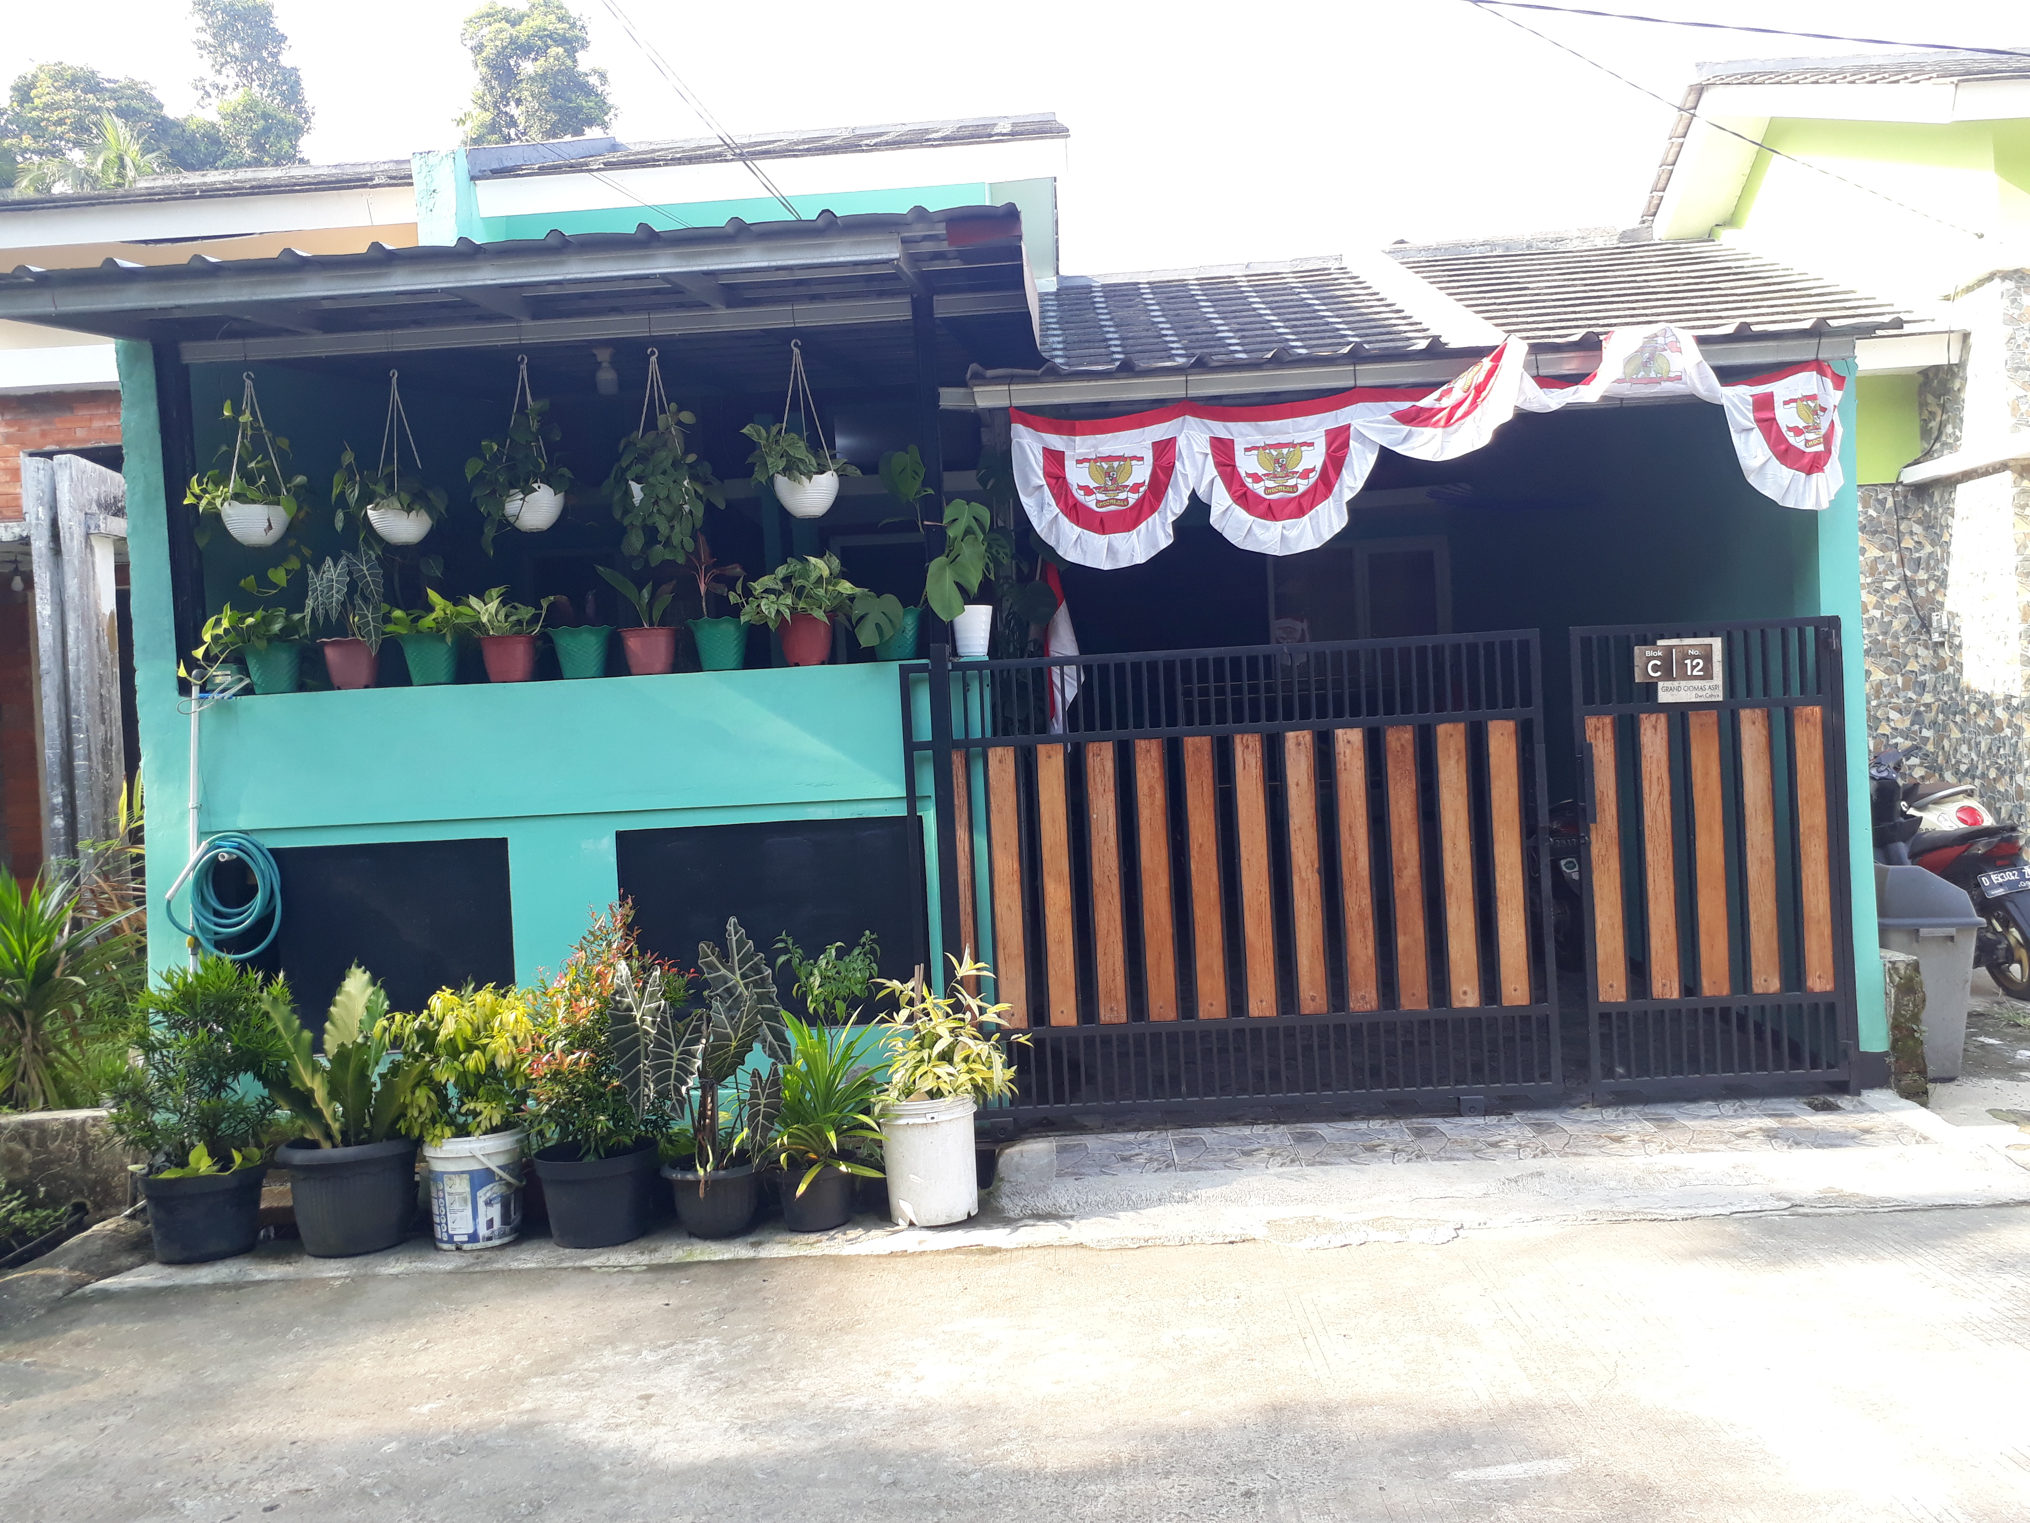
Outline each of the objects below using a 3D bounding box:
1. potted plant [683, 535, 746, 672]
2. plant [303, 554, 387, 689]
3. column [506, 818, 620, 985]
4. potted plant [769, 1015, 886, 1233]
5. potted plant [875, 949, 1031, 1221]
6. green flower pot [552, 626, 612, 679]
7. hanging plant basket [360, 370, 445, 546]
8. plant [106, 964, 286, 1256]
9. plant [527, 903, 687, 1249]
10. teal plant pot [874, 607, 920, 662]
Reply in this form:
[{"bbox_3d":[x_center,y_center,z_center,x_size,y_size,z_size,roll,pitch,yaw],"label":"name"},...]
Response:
[{"bbox_3d":[-1.052,-0.549,5.540,0.216,0.472,0.220,-3,0,2],"label":"potted plant"},{"bbox_3d":[-2.369,-0.498,5.592,0.274,0.482,0.270,-3,0,2],"label":"plant"},{"bbox_3d":[-1.573,0.590,5.654,0.390,0.753,0.150,-3,0,3],"label":"column"},{"bbox_3d":[-0.593,1.126,4.982,0.332,0.637,0.360,-3,0,3],"label":"potted plant"},{"bbox_3d":[-0.206,1.018,4.964,0.461,0.798,0.440,-3,0,3],"label":"potted plant"},{"bbox_3d":[-1.523,-0.382,5.560,0.228,0.184,0.225,-3,0,0],"label":"green flower pot"},{"bbox_3d":[-2.190,-1.082,5.657,0.289,0.623,0.270,-3,0,3],"label":"hanging plant basket"},{"bbox_3d":[-2.545,1.082,4.920,0.562,0.941,0.520,-3,0,3],"label":"plant"},{"bbox_3d":[-1.282,0.976,4.971,0.488,1.046,0.440,-3,0,2],"label":"plant"},{"bbox_3d":[-0.441,-0.446,5.617,0.220,0.200,0.220,-3,0,0],"label":"teal plant pot"}]

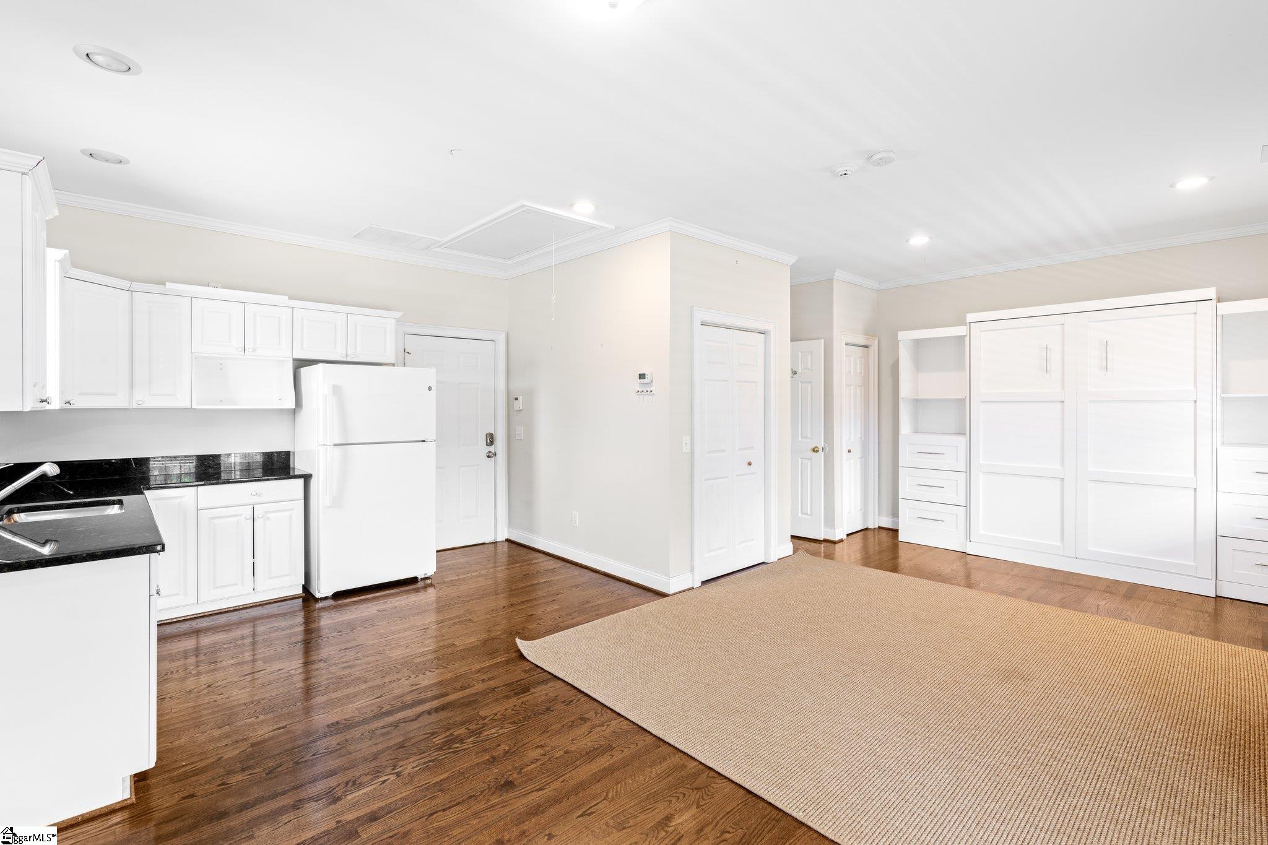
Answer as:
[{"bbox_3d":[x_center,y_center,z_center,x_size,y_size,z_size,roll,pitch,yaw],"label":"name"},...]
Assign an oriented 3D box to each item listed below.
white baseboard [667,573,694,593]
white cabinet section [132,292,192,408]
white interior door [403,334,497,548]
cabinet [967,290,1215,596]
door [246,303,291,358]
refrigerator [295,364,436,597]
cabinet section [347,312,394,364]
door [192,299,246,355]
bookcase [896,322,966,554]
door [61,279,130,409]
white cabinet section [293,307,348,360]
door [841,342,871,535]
[{"bbox_3d":[0.350,1.194,4.189,0.249,0.118,0.020,-1,2,-42],"label":"white baseboard"},{"bbox_3d":[-3.151,-0.471,3.765,0.299,0.762,0.020,-1,2,-42],"label":"white cabinet section"},{"bbox_3d":[-1.772,0.202,5.493,0.899,2.045,0.045,-1,2,-42],"label":"white interior door"},{"bbox_3d":[3.822,0.129,4.794,0.480,2.230,1.621,-1,2,-42],"label":"cabinet"},{"bbox_3d":[-2.703,-0.670,4.167,0.295,0.378,0.020,-1,2,-42],"label":"door"},{"bbox_3d":[-2.146,0.412,4.519,0.836,1.700,0.768,-1,2,-42],"label":"refrigerator"},{"bbox_3d":[-2.267,-0.684,4.768,0.376,0.376,0.330,-1,2,-42],"label":"cabinet section"},{"bbox_3d":[-2.927,-0.663,3.964,0.298,0.381,0.020,-1,2,-42],"label":"door"},{"bbox_3d":[3.095,0.155,5.662,0.430,2.140,0.642,-1,2,-42],"label":"bookcase"},{"bbox_3d":[-3.265,-0.462,3.420,0.024,0.748,0.419,0,1,2],"label":"door"},{"bbox_3d":[-2.548,-0.679,4.515,0.380,0.376,0.330,-1,2,-42],"label":"white cabinet section"},{"bbox_3d":[2.412,0.183,6.147,0.581,2.035,0.035,-1,2,-42],"label":"door"}]

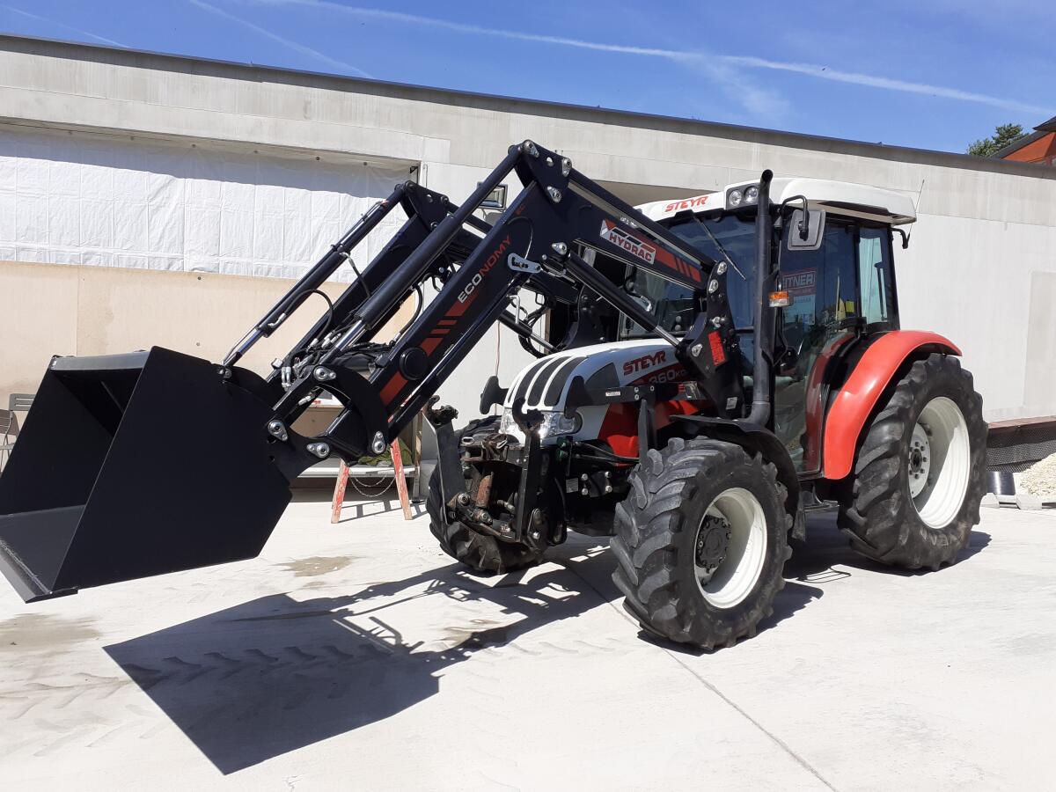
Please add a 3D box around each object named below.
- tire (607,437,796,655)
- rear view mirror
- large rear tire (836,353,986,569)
[{"bbox_3d":[0.867,0.705,4.008,1.000,1.000,0.390,-3,4,-40],"label":"tire"},{"bbox_3d":[1.503,-0.898,4.450,0.178,0.217,0.055,14,12,43],"label":"rear view mirror"},{"bbox_3d":[2.493,0.417,5.303,1.365,1.365,0.420,-3,4,-38],"label":"large rear tire"}]

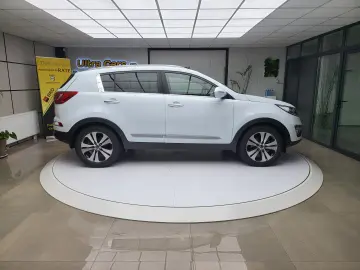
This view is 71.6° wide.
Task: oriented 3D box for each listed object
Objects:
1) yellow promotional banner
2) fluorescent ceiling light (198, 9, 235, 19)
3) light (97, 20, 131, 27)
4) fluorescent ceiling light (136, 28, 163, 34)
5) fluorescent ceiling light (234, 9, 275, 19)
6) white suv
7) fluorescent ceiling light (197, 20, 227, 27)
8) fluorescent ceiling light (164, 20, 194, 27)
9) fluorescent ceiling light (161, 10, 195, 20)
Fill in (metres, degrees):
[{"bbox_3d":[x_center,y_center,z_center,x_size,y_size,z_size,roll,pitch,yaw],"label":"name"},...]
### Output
[{"bbox_3d":[-3.270,-0.972,6.709,0.820,2.130,0.150,-8,14,-35],"label":"yellow promotional banner"},{"bbox_3d":[0.599,-2.003,4.119,0.595,0.050,0.595,0,11,0],"label":"fluorescent ceiling light"},{"bbox_3d":[-1.200,-2.120,4.708,0.595,0.050,0.595,0,11,0],"label":"light"},{"bbox_3d":[-0.598,-2.237,5.301,0.595,0.050,0.595,0,11,0],"label":"fluorescent ceiling light"},{"bbox_3d":[1.202,-2.003,4.119,0.595,0.050,0.595,0,11,0],"label":"fluorescent ceiling light"},{"bbox_3d":[-0.030,-0.455,4.834,4.440,1.640,1.870,0,11,-1],"label":"white suv"},{"bbox_3d":[0.602,-2.120,4.708,0.595,0.050,0.595,0,11,0],"label":"fluorescent ceiling light"},{"bbox_3d":[0.000,-2.120,4.708,0.595,0.050,0.595,0,11,0],"label":"fluorescent ceiling light"},{"bbox_3d":[-0.003,-2.003,4.119,0.595,0.050,0.595,0,11,0],"label":"fluorescent ceiling light"}]

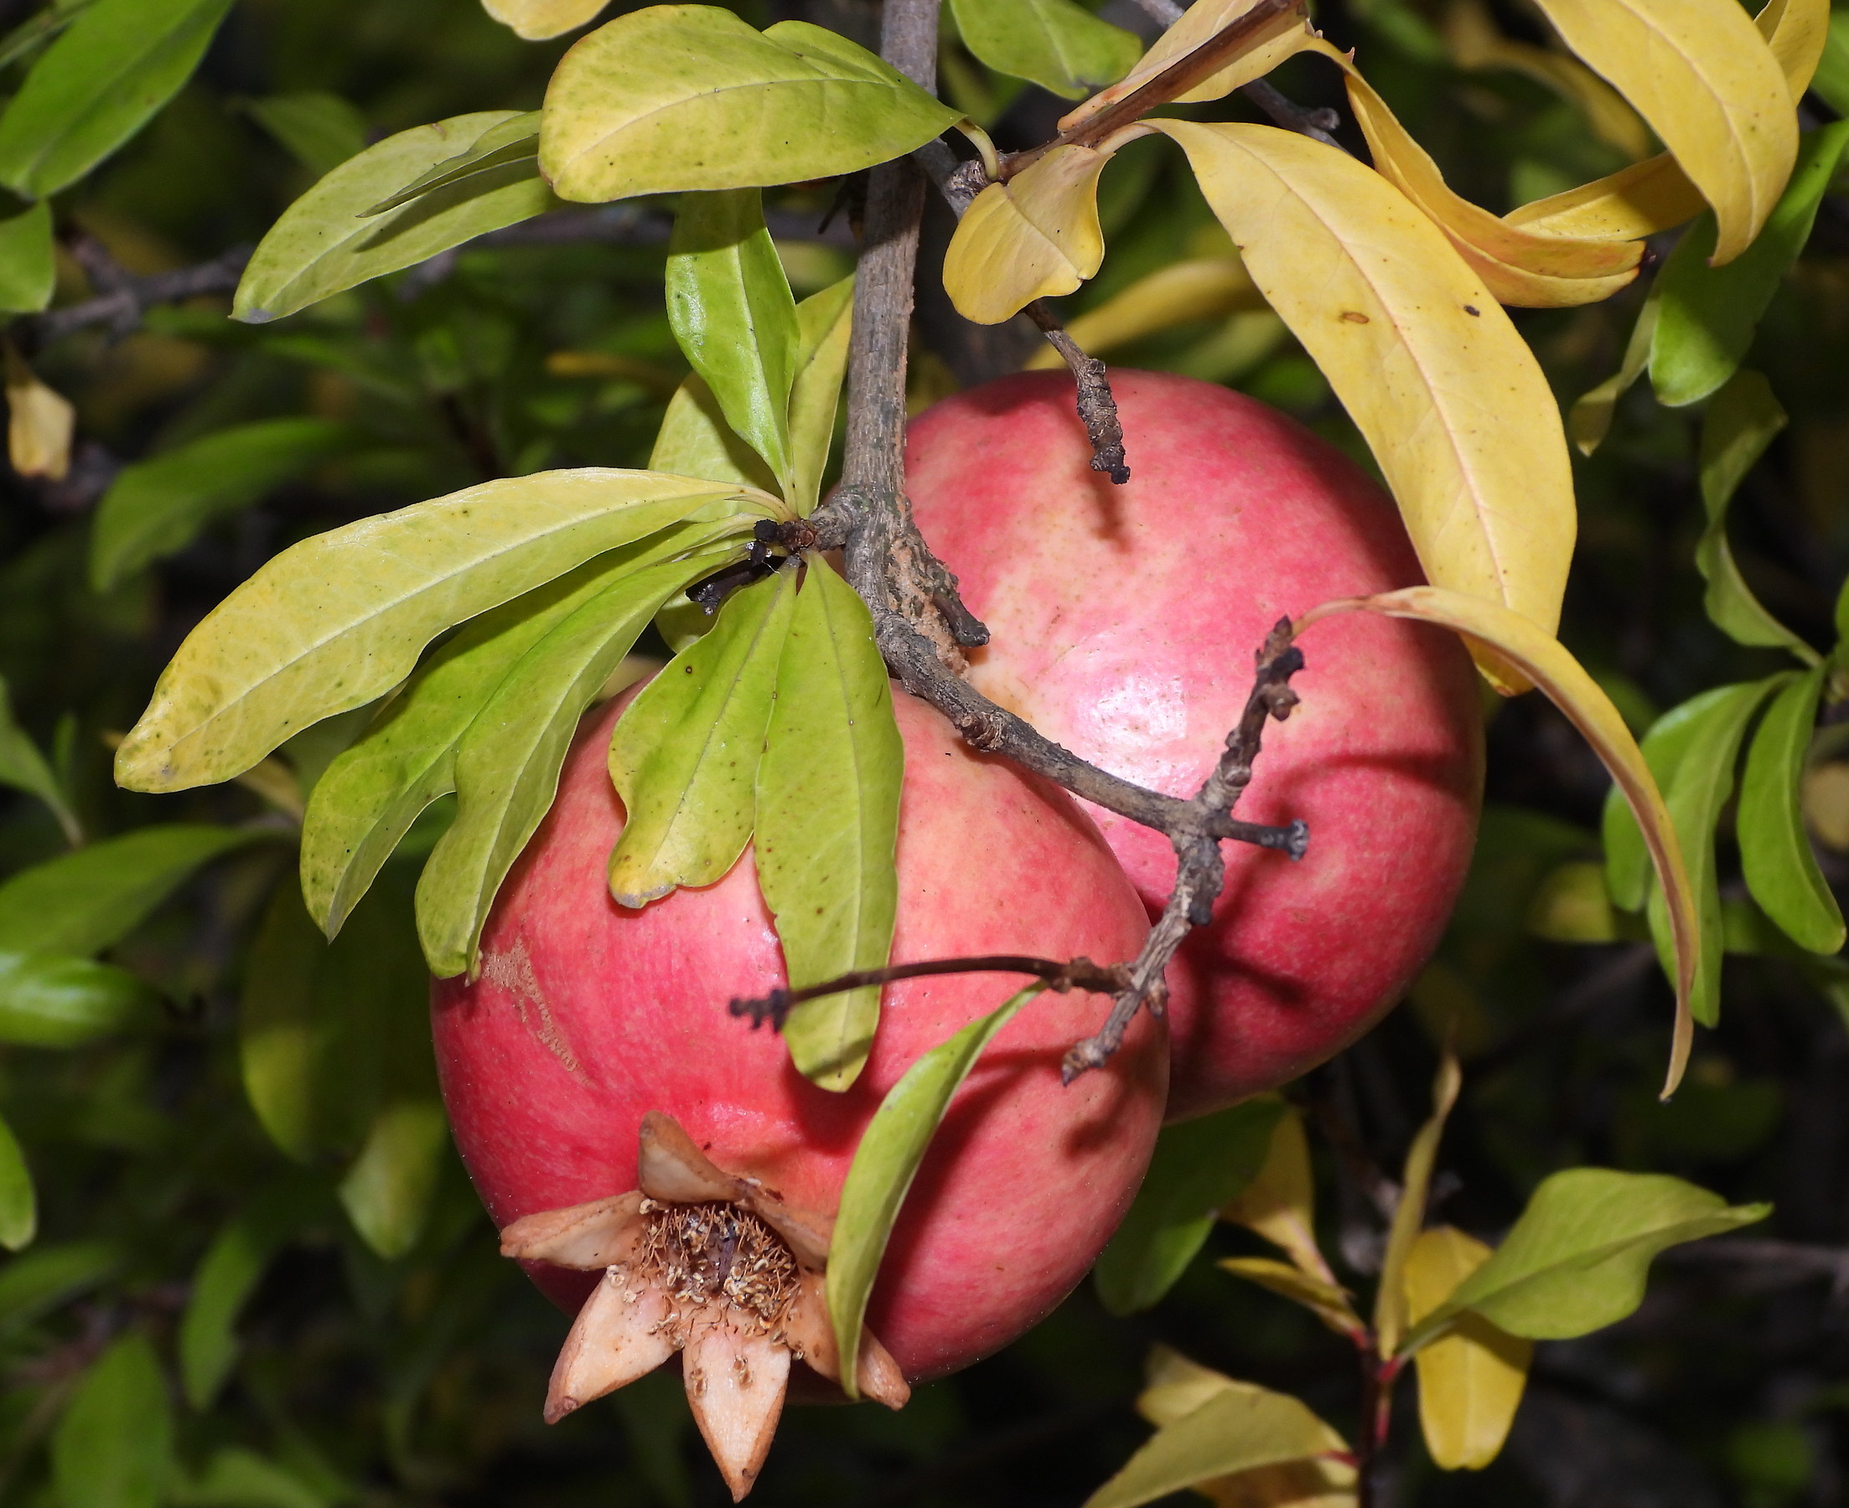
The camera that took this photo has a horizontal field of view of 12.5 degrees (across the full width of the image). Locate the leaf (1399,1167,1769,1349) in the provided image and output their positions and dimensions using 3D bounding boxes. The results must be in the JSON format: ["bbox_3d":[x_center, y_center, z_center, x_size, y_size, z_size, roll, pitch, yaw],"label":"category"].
[{"bbox_3d":[0.081,0.064,1.035,0.050,0.019,0.009,-22,-24,18],"label":"leaf"}]

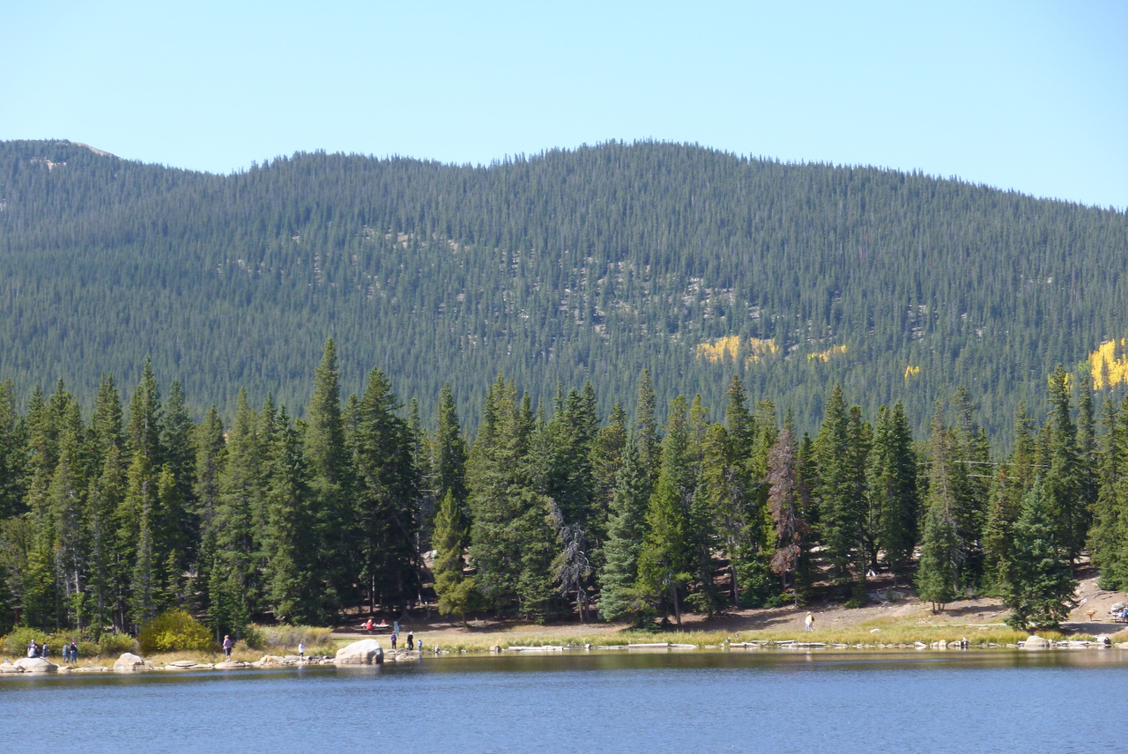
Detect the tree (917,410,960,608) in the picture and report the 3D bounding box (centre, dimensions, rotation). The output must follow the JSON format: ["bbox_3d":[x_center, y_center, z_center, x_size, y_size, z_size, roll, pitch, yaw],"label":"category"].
[{"bbox_3d":[34.320,12.140,334.000,4.030,19.030,4.030,0,-3,0],"label":"tree"}]

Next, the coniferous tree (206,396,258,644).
[{"bbox_3d":[-22.550,9.310,248.000,3.710,16.890,3.710,0,-3,0],"label":"coniferous tree"}]

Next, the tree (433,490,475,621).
[{"bbox_3d":[-9.090,14.780,300.000,3.480,11.230,3.480,0,-3,0],"label":"tree"}]

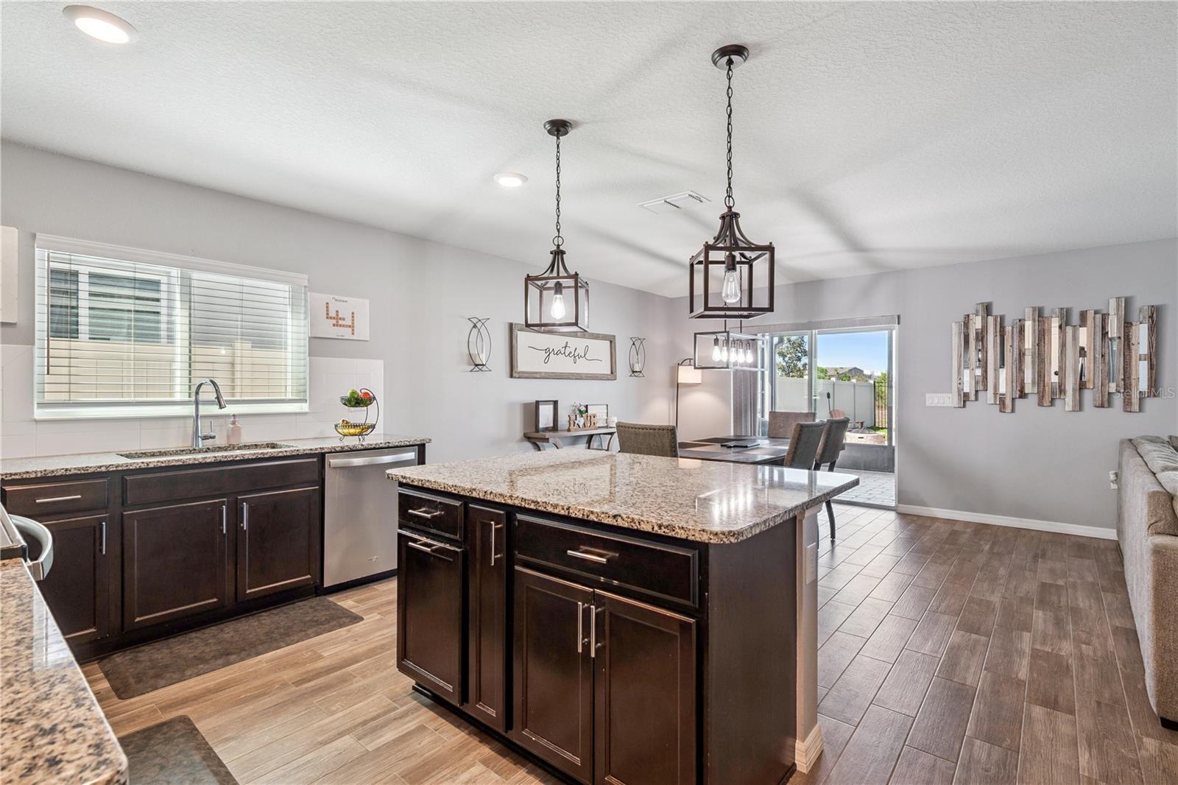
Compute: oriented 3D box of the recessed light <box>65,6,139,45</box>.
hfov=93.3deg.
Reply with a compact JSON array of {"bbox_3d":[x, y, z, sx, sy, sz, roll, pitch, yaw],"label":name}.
[{"bbox_3d":[-1.613,-1.204,1.839,0.187,0.028,0.187,0,0,40],"label":"recessed light"}]

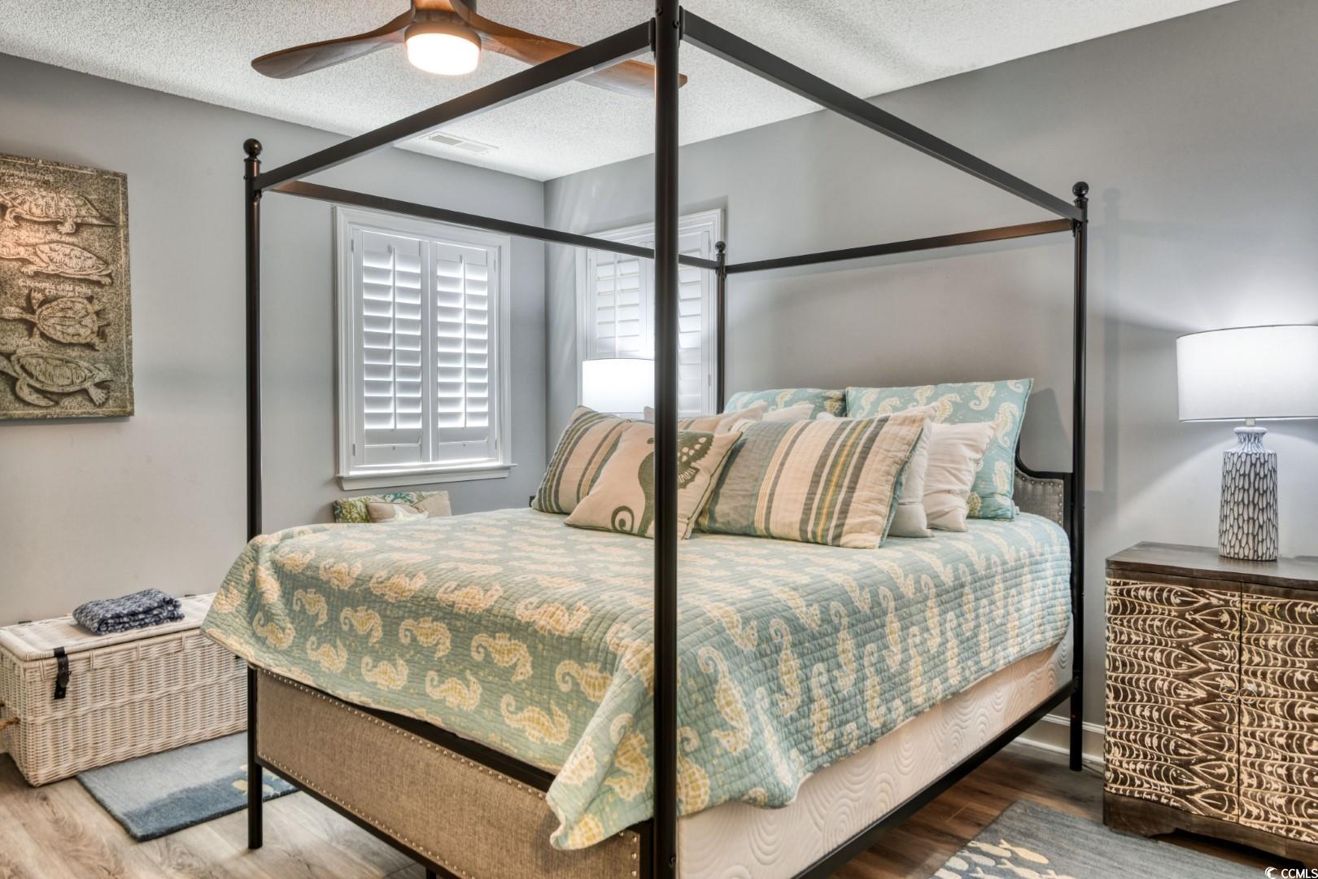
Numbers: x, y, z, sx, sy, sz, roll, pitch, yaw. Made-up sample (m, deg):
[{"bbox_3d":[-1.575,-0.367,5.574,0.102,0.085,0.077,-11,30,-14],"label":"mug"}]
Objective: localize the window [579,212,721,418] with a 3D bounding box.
[{"bbox_3d":[-0.095,-0.424,4.344,0.975,1.275,0.090,2,3,43],"label":"window"}]

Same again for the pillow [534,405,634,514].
[{"bbox_3d":[-0.045,0.066,3.047,0.740,0.460,0.180,2,-33,34],"label":"pillow"}]

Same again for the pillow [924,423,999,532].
[{"bbox_3d":[0.792,0.105,2.918,0.600,0.420,0.160,2,-27,43],"label":"pillow"}]

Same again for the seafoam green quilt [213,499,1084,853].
[{"bbox_3d":[0.037,0.449,2.642,1.760,0.400,2.060,2,3,43],"label":"seafoam green quilt"}]

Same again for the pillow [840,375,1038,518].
[{"bbox_3d":[0.939,0.027,3.112,0.700,0.475,0.170,2,-13,43],"label":"pillow"}]

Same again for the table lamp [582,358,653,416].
[{"bbox_3d":[-0.146,-0.044,4.072,0.400,0.655,0.400,2,3,43],"label":"table lamp"}]

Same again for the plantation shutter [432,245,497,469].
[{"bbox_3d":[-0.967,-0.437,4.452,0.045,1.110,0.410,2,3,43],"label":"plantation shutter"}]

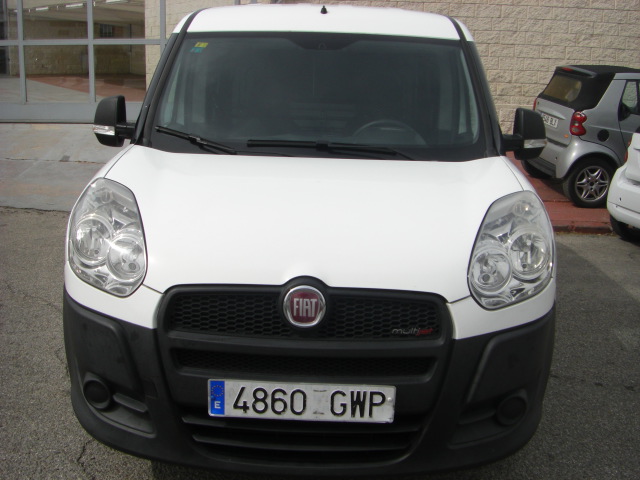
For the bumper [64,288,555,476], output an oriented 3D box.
[{"bbox_3d":[-0.048,0.377,2.193,1.760,0.550,0.560,2,11,1],"label":"bumper"}]

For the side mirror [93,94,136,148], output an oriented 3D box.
[{"bbox_3d":[-0.959,-0.549,3.249,0.210,0.245,0.170,2,11,1],"label":"side mirror"}]

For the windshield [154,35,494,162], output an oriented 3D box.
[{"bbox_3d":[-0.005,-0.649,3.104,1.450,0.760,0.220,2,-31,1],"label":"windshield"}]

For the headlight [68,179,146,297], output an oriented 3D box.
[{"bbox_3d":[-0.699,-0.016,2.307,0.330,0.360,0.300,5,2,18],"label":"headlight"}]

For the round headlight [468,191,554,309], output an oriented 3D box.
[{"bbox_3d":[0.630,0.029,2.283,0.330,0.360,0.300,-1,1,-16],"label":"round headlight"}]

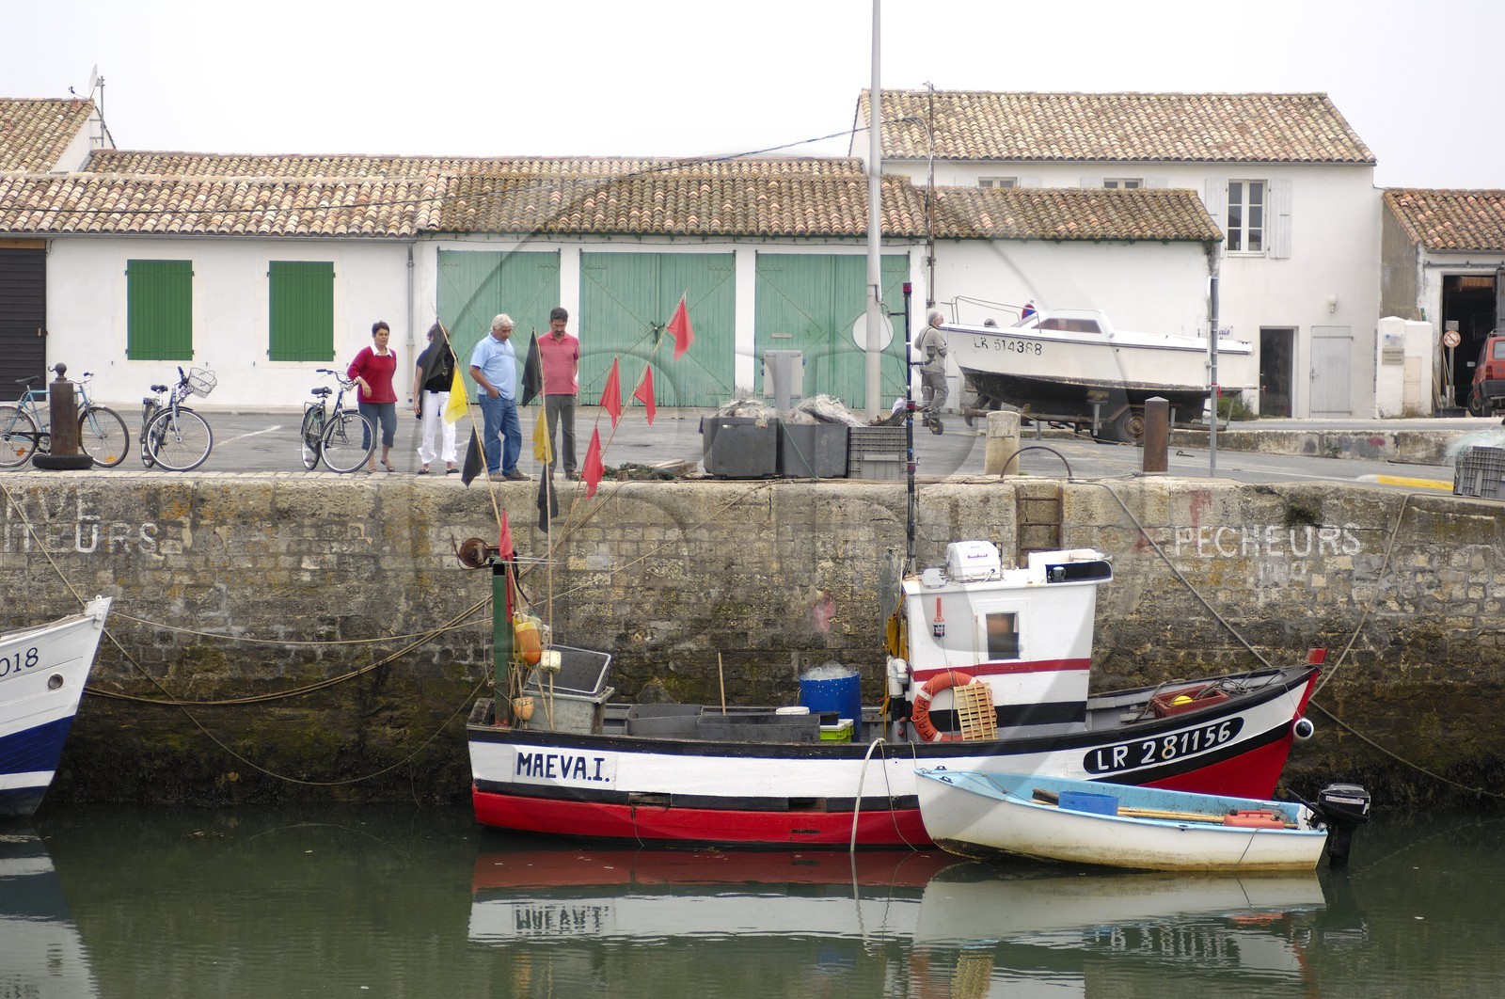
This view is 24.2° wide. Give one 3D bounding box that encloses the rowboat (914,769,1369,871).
[{"bbox_3d":[3.303,2.933,31.887,3.600,0.780,1.450,3,3,0],"label":"rowboat"}]

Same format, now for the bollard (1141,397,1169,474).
[{"bbox_3d":[4.300,-0.685,37.500,0.270,0.820,0.270,1,3,0],"label":"bollard"}]

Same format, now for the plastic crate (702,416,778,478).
[{"bbox_3d":[-0.122,-0.555,36.826,0.740,0.610,0.740,1,3,3],"label":"plastic crate"}]

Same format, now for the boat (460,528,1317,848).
[{"bbox_3d":[1.370,1.890,34.600,8.350,3.050,2.550,1,3,0],"label":"boat"}]

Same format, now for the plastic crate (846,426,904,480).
[{"bbox_3d":[1.329,-0.495,37.400,0.610,0.555,0.640,1,3,0],"label":"plastic crate"}]

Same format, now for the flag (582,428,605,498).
[{"bbox_3d":[-1.557,-0.358,34.400,0.220,0.670,0.150,1,3,0],"label":"flag"}]

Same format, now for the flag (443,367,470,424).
[{"bbox_3d":[-2.754,-0.978,32.600,0.250,0.540,0.120,0,3,0],"label":"flag"}]

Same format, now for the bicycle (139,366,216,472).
[{"bbox_3d":[-6.204,-0.861,37.500,0.660,1.120,1.650,-1,3,-24],"label":"bicycle"}]

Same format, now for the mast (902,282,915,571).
[{"bbox_3d":[1.512,-0.689,33.700,0.100,2.750,0.100,-1,3,0],"label":"mast"}]

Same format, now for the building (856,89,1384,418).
[{"bbox_3d":[7.507,-5.332,75.001,10.200,6.900,9.200,0,3,-2],"label":"building"}]

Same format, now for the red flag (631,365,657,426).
[{"bbox_3d":[-1.061,-1.015,34.400,0.230,0.570,0.150,1,3,0],"label":"red flag"}]

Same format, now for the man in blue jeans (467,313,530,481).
[{"bbox_3d":[-2.587,-1.065,35.855,0.440,1.700,0.520,3,4,37],"label":"man in blue jeans"}]

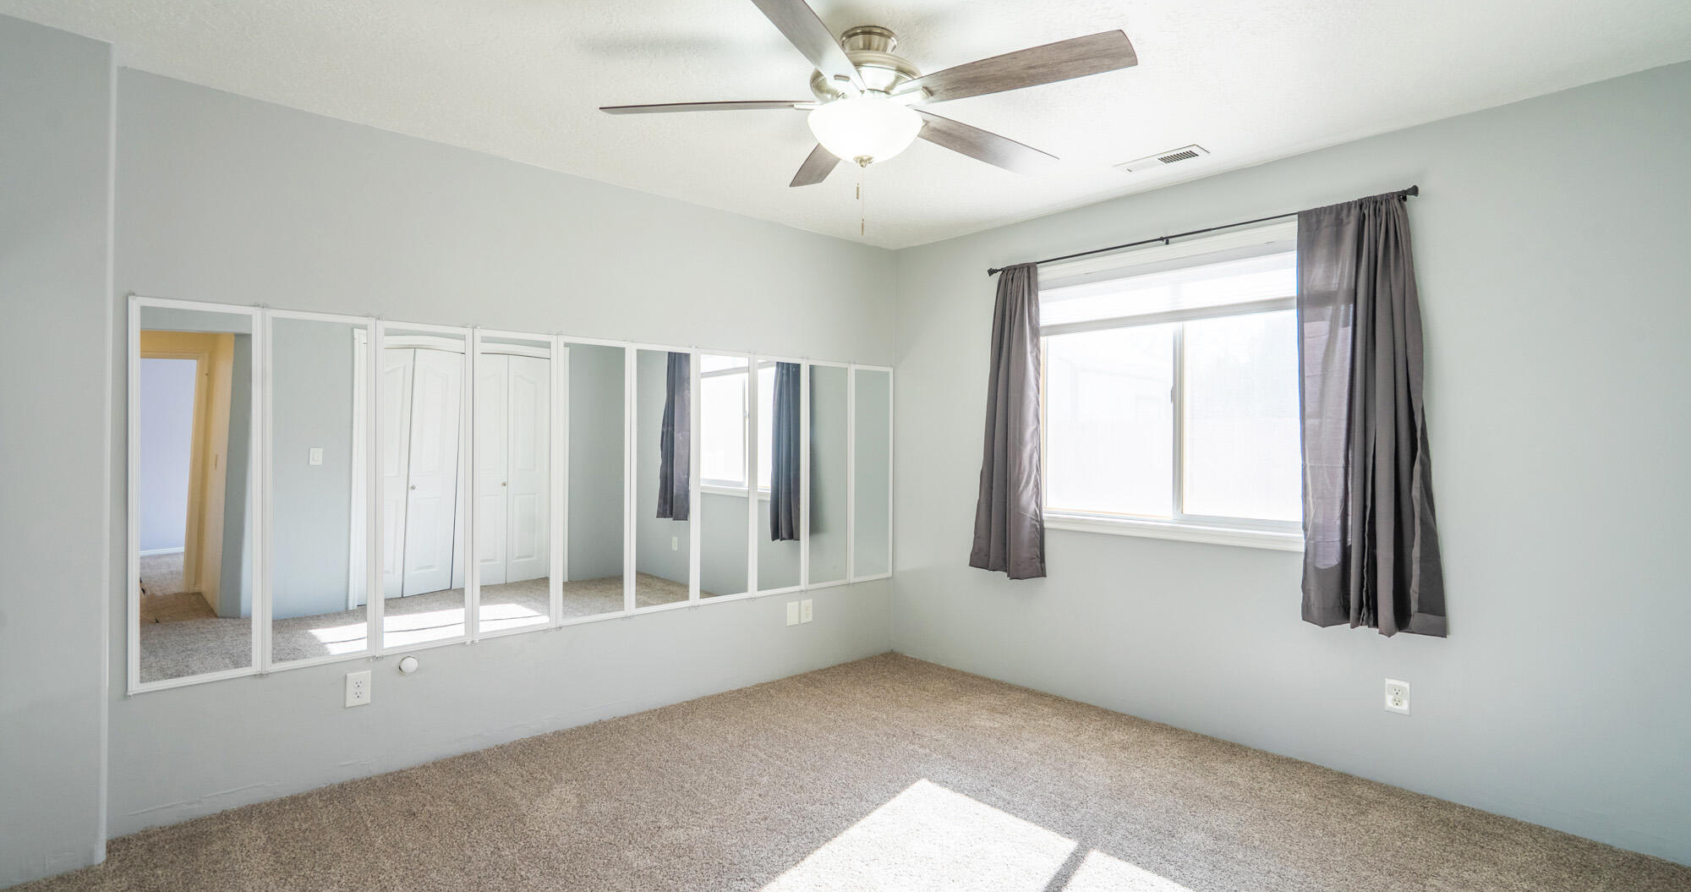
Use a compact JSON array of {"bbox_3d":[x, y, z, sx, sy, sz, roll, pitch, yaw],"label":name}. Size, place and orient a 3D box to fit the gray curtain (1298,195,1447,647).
[{"bbox_3d":[1.928,-0.108,2.770,0.470,1.600,0.110,0,0,45],"label":"gray curtain"}]

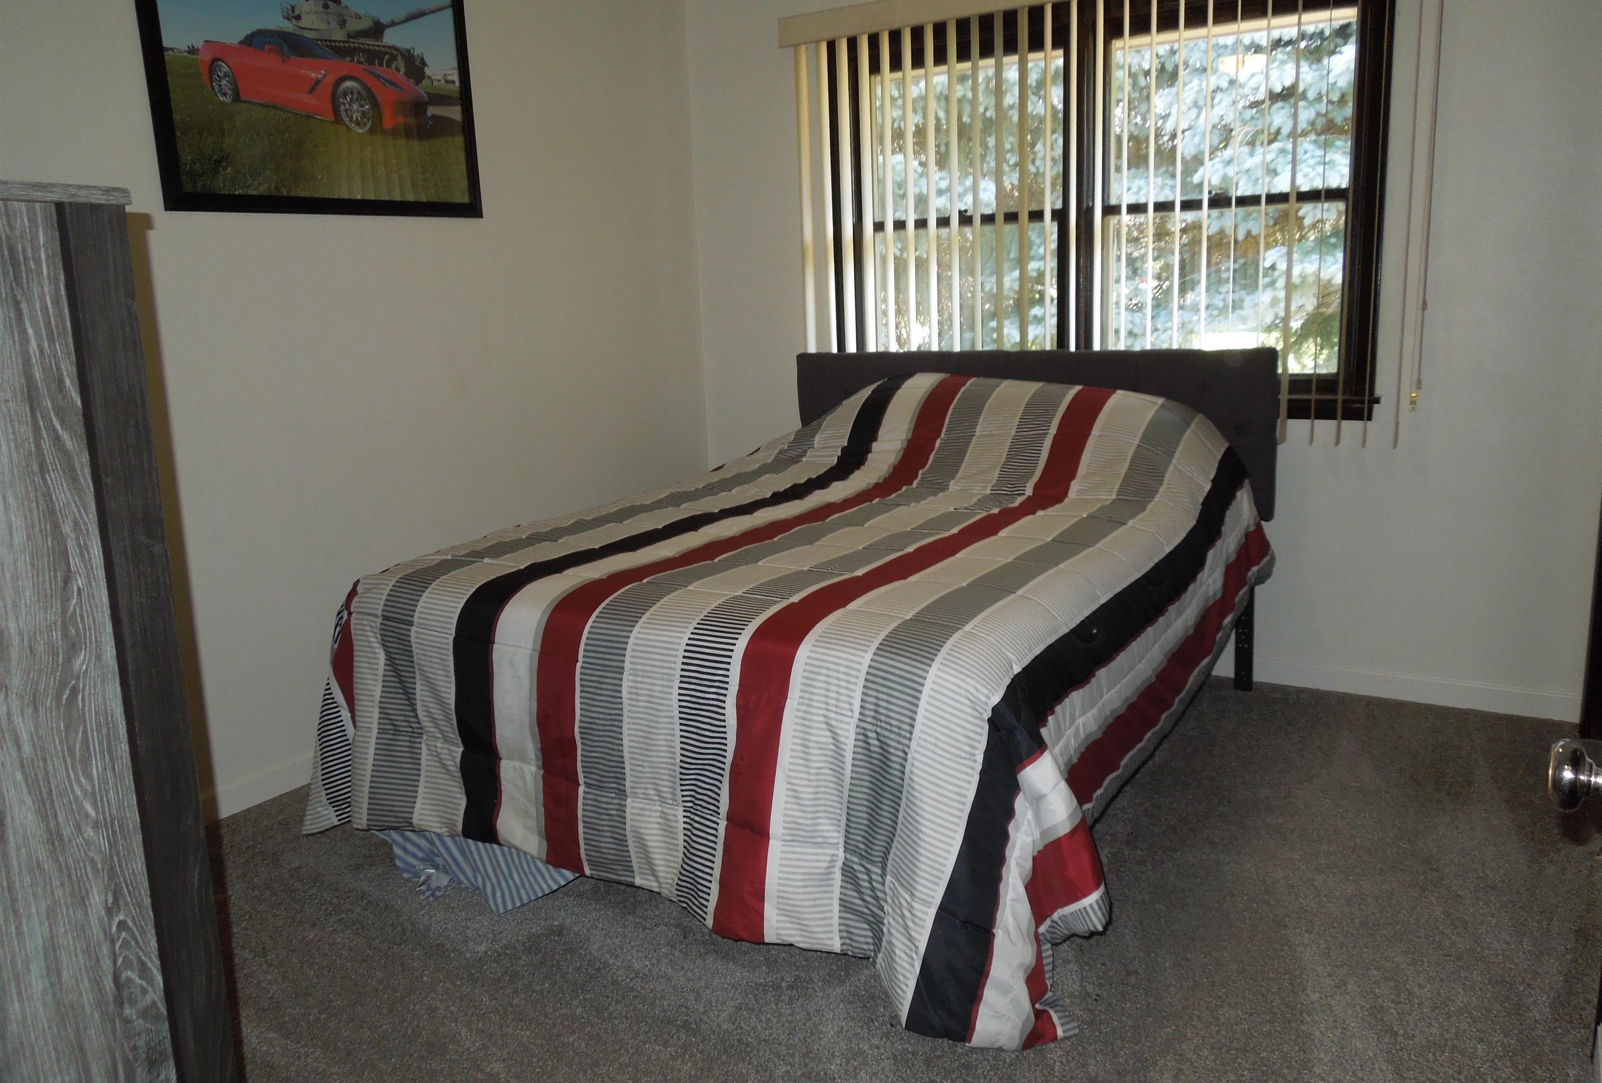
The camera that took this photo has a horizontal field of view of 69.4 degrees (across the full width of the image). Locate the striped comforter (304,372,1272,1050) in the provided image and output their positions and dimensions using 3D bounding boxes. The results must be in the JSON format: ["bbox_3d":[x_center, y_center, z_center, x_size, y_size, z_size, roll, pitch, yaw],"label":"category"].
[{"bbox_3d":[0.086,0.124,3.048,1.850,0.985,1.940,5,15,31],"label":"striped comforter"}]

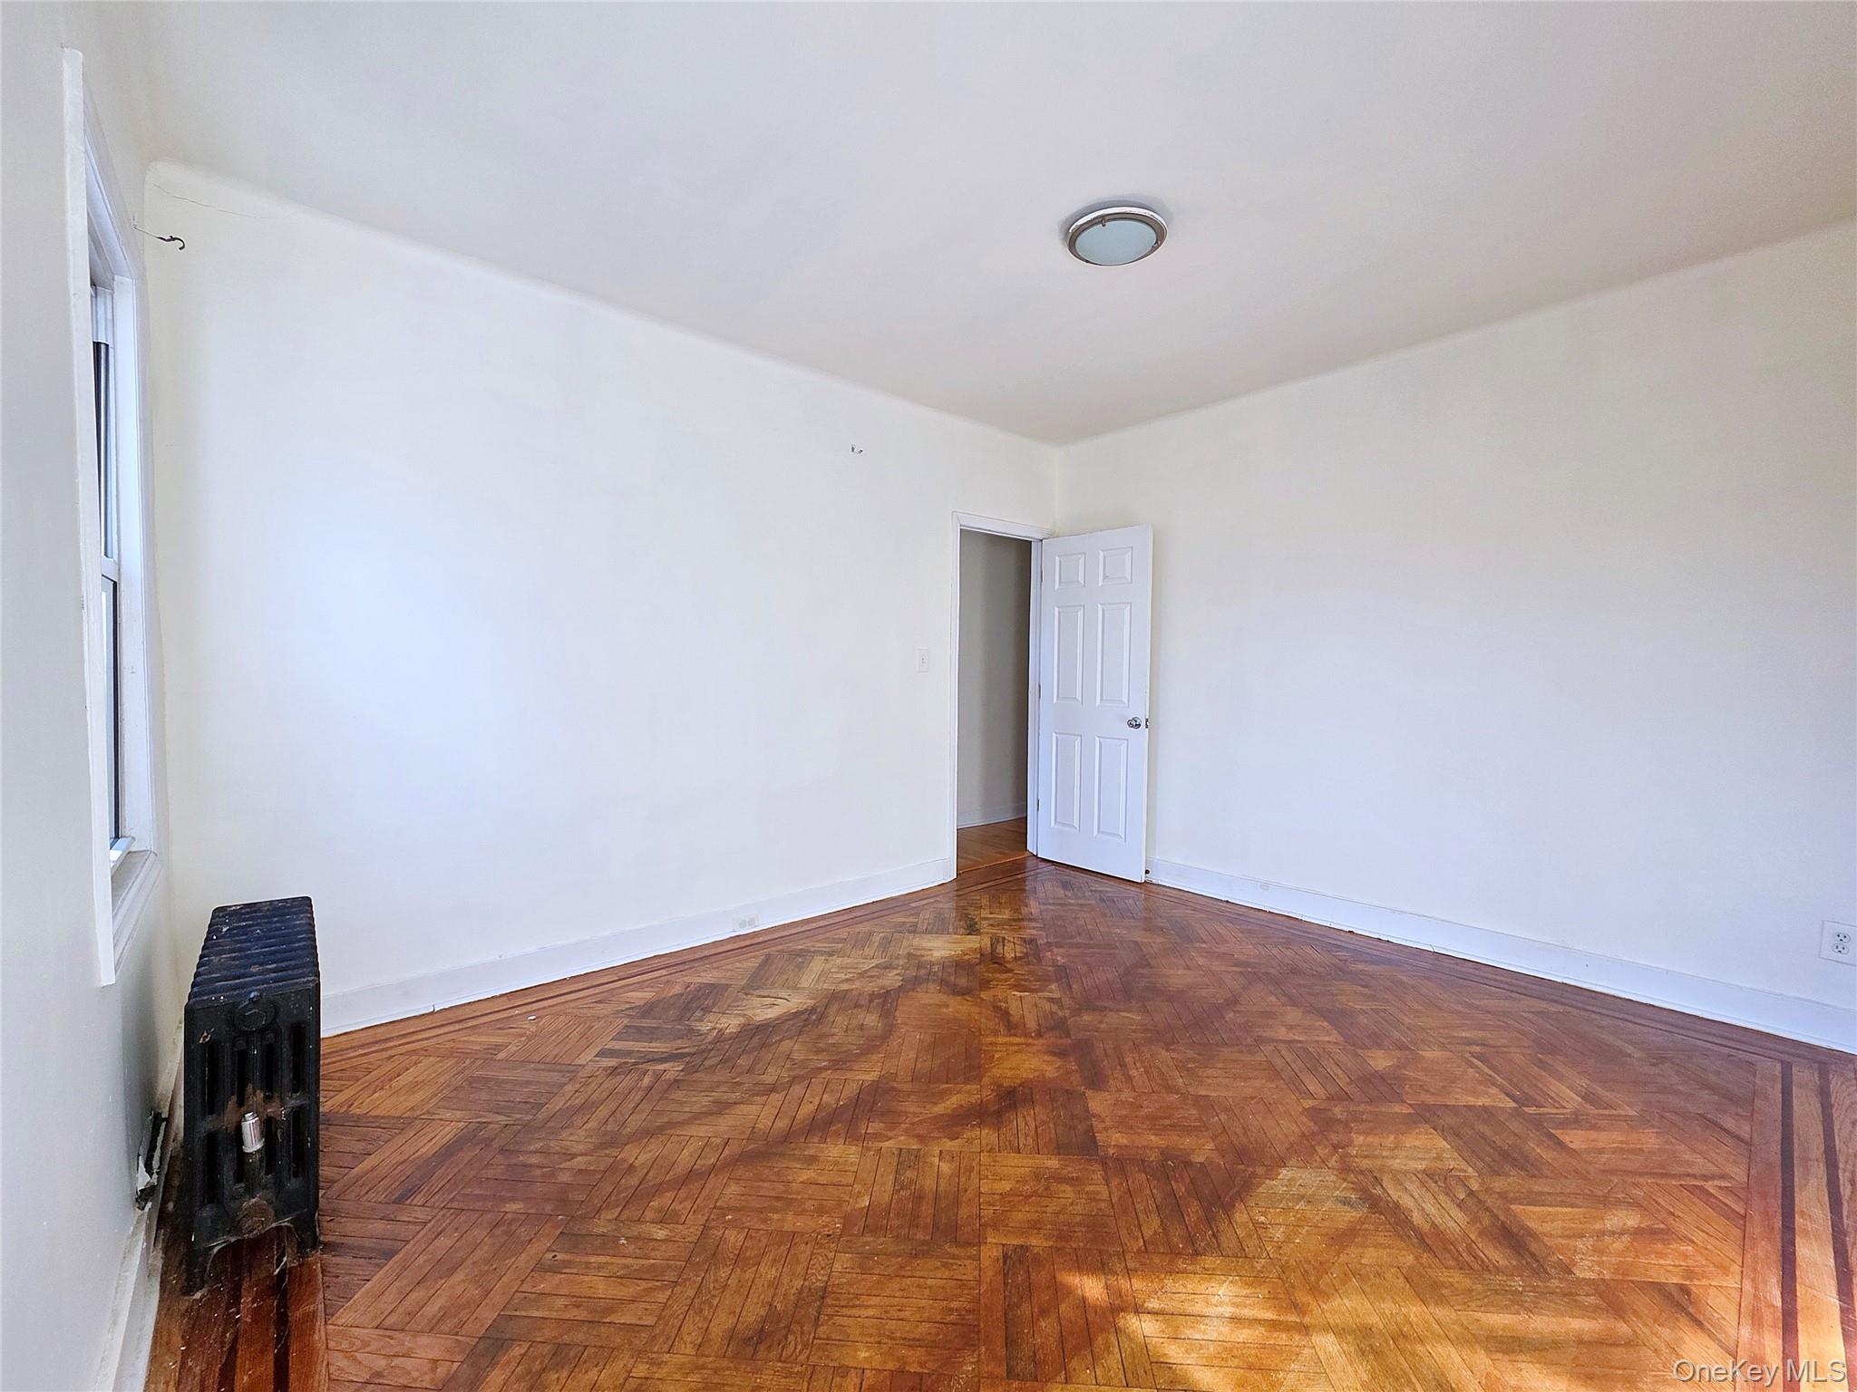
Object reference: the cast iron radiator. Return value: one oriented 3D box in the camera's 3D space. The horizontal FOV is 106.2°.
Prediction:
[{"bbox_3d":[-1.601,0.871,1.677,0.194,0.581,0.719,-2,3,-42],"label":"cast iron radiator"}]

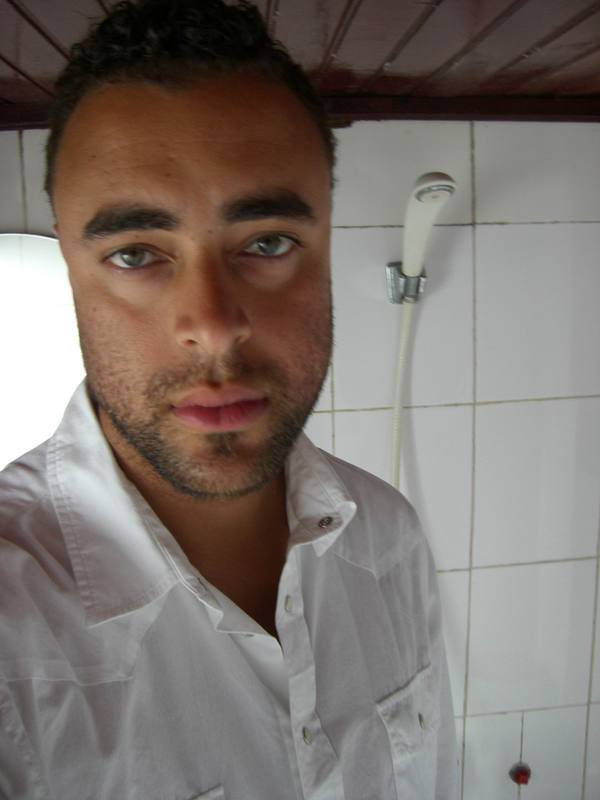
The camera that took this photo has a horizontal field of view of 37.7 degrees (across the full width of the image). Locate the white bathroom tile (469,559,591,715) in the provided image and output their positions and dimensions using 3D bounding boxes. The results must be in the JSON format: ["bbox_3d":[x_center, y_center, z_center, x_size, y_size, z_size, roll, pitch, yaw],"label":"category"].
[{"bbox_3d":[0.352,0.359,1.335,0.200,0.250,0.010,-3,12,-4],"label":"white bathroom tile"}]

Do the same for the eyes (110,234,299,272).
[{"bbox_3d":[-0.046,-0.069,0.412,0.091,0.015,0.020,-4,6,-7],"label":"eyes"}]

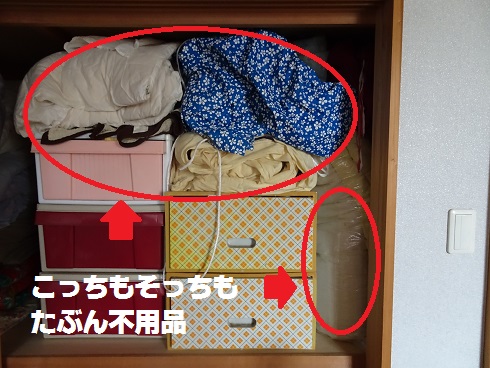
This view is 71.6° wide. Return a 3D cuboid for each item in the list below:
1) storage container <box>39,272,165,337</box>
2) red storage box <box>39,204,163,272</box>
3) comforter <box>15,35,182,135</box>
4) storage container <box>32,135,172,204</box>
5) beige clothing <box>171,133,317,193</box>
[{"bbox_3d":[-0.452,0.387,1.385,0.424,0.222,0.550,0,3,0],"label":"storage container"},{"bbox_3d":[-0.457,0.164,1.372,0.431,0.225,0.550,0,3,0],"label":"red storage box"},{"bbox_3d":[-0.492,-0.337,1.333,0.565,0.340,0.520,0,3,0],"label":"comforter"},{"bbox_3d":[-0.456,-0.061,1.359,0.438,0.225,0.550,0,3,0],"label":"storage container"},{"bbox_3d":[-0.007,-0.080,1.278,0.460,0.197,0.440,0,3,0],"label":"beige clothing"}]

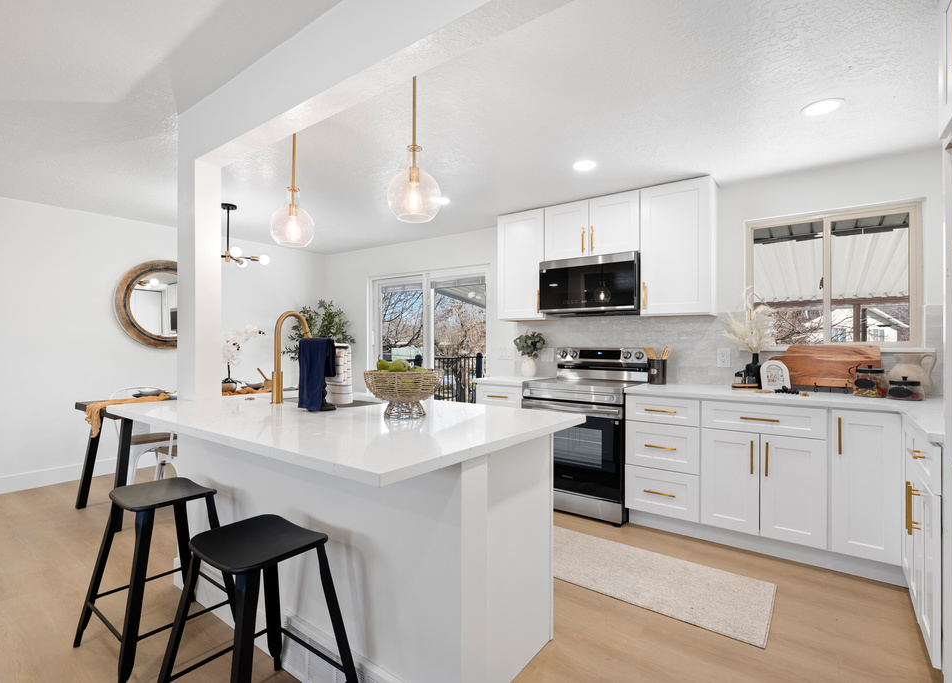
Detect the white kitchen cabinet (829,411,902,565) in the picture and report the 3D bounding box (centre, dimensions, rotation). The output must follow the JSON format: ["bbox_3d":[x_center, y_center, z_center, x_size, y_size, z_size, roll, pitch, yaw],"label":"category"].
[{"bbox_3d":[2.131,0.723,2.527,0.281,0.746,0.620,0,0,36],"label":"white kitchen cabinet"}]

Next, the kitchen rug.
[{"bbox_3d":[0.671,1.218,2.537,1.650,0.012,0.600,0,0,37],"label":"kitchen rug"}]

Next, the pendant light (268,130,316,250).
[{"bbox_3d":[-0.901,-0.775,2.248,0.208,0.625,0.208,0,0,37],"label":"pendant light"}]

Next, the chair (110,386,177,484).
[{"bbox_3d":[-2.729,0.811,3.818,0.480,0.840,0.440,0,0,37],"label":"chair"}]

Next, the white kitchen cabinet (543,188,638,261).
[{"bbox_3d":[0.972,-0.859,3.624,0.767,0.458,0.323,0,0,37],"label":"white kitchen cabinet"}]

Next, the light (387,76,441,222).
[{"bbox_3d":[-0.240,-0.774,1.751,0.208,0.632,0.208,0,0,0],"label":"light"}]

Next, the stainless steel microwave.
[{"bbox_3d":[0.921,-0.427,3.555,0.763,0.435,0.402,0,0,36],"label":"stainless steel microwave"}]

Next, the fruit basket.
[{"bbox_3d":[-0.310,0.218,1.955,0.346,0.196,0.346,0,0,0],"label":"fruit basket"}]

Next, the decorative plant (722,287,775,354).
[{"bbox_3d":[1.797,-0.137,2.994,0.329,0.450,0.247,0,0,36],"label":"decorative plant"}]

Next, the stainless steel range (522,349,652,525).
[{"bbox_3d":[0.830,0.640,3.430,0.762,1.179,0.709,0,0,36],"label":"stainless steel range"}]

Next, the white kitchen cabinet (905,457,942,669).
[{"bbox_3d":[2.005,0.799,1.659,0.600,0.580,0.810,0,0,37],"label":"white kitchen cabinet"}]

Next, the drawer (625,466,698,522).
[{"bbox_3d":[1.304,0.956,3.049,0.452,0.278,0.450,0,0,37],"label":"drawer"}]

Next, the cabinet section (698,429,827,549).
[{"bbox_3d":[1.785,0.818,2.823,0.620,0.583,0.570,0,0,36],"label":"cabinet section"}]

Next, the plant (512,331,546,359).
[{"bbox_3d":[0.471,0.030,3.969,0.275,0.236,0.247,0,0,36],"label":"plant"}]

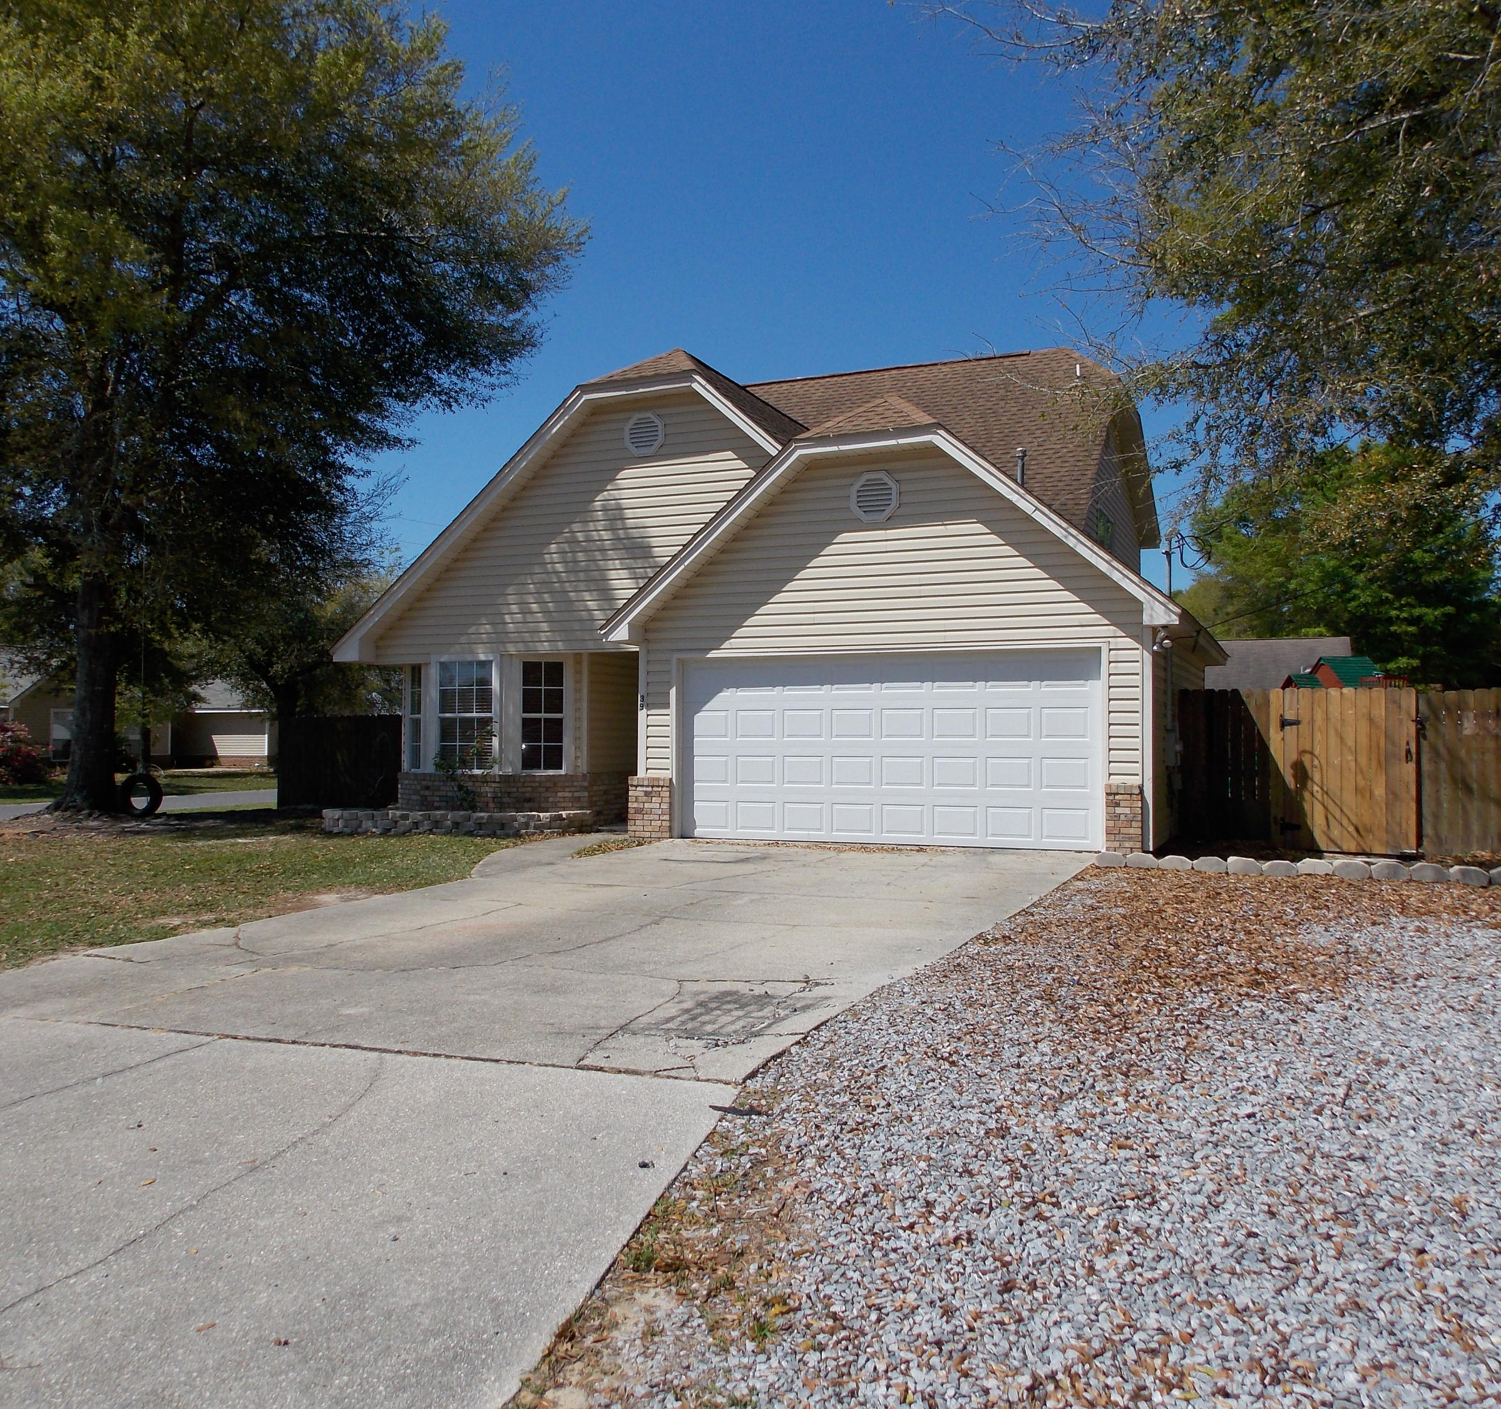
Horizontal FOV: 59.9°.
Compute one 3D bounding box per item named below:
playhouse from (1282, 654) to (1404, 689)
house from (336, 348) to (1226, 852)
[{"bbox_3d":[13.250,0.527,29.000,2.800,3.200,2.200,1,-2,-17],"label":"playhouse"},{"bbox_3d":[1.473,-2.203,21.497,12.000,8.050,13.400,-1,-2,23],"label":"house"}]

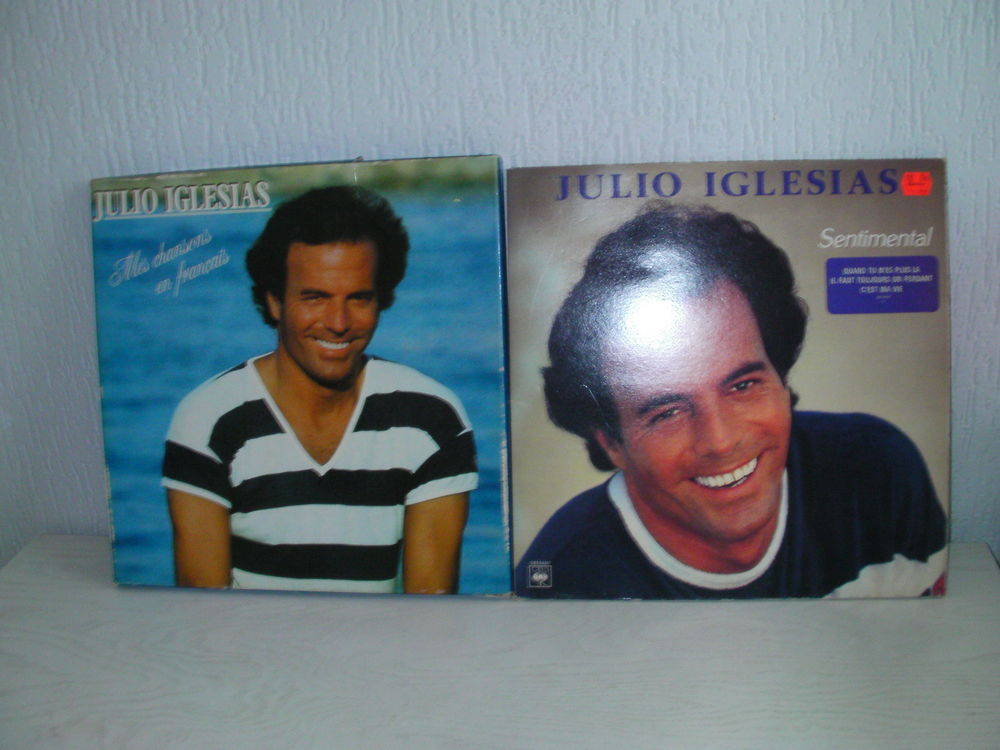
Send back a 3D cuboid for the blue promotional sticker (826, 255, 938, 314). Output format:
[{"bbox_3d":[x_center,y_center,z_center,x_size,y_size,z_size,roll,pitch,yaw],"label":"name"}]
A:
[{"bbox_3d":[0.266,-0.062,0.763,0.078,0.039,0.001,-1,2,8],"label":"blue promotional sticker"}]

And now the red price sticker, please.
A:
[{"bbox_3d":[0.288,-0.132,0.757,0.022,0.017,0.001,-1,2,8],"label":"red price sticker"}]

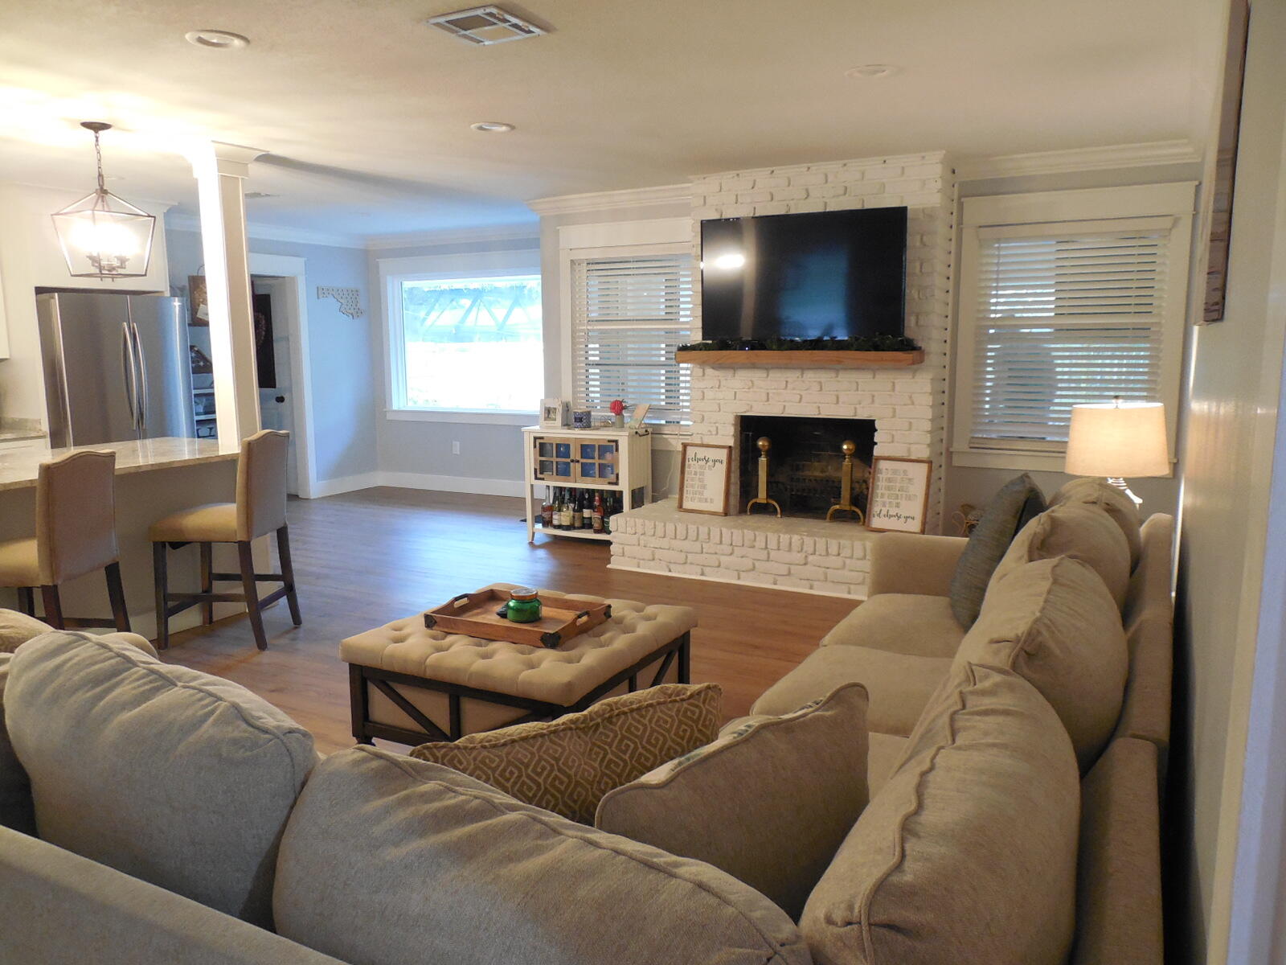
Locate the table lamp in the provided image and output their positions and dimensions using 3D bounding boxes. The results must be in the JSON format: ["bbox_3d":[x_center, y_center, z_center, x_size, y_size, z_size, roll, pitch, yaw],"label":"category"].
[{"bbox_3d":[1.996,-0.041,3.935,0.380,0.640,0.380,4,10,28],"label":"table lamp"}]

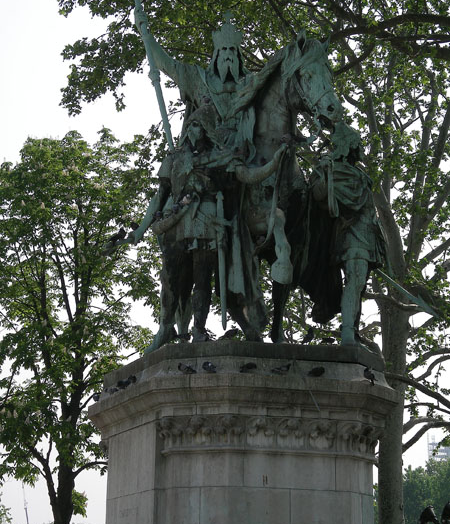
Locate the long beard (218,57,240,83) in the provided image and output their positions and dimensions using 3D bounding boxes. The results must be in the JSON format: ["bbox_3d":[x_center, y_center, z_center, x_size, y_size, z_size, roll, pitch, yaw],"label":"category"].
[{"bbox_3d":[0.077,-3.281,29.100,0.365,0.360,0.220,0,-11,0],"label":"long beard"}]

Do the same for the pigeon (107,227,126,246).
[{"bbox_3d":[-1.763,-0.414,27.600,0.290,0.270,0.130,5,-12,-25],"label":"pigeon"}]

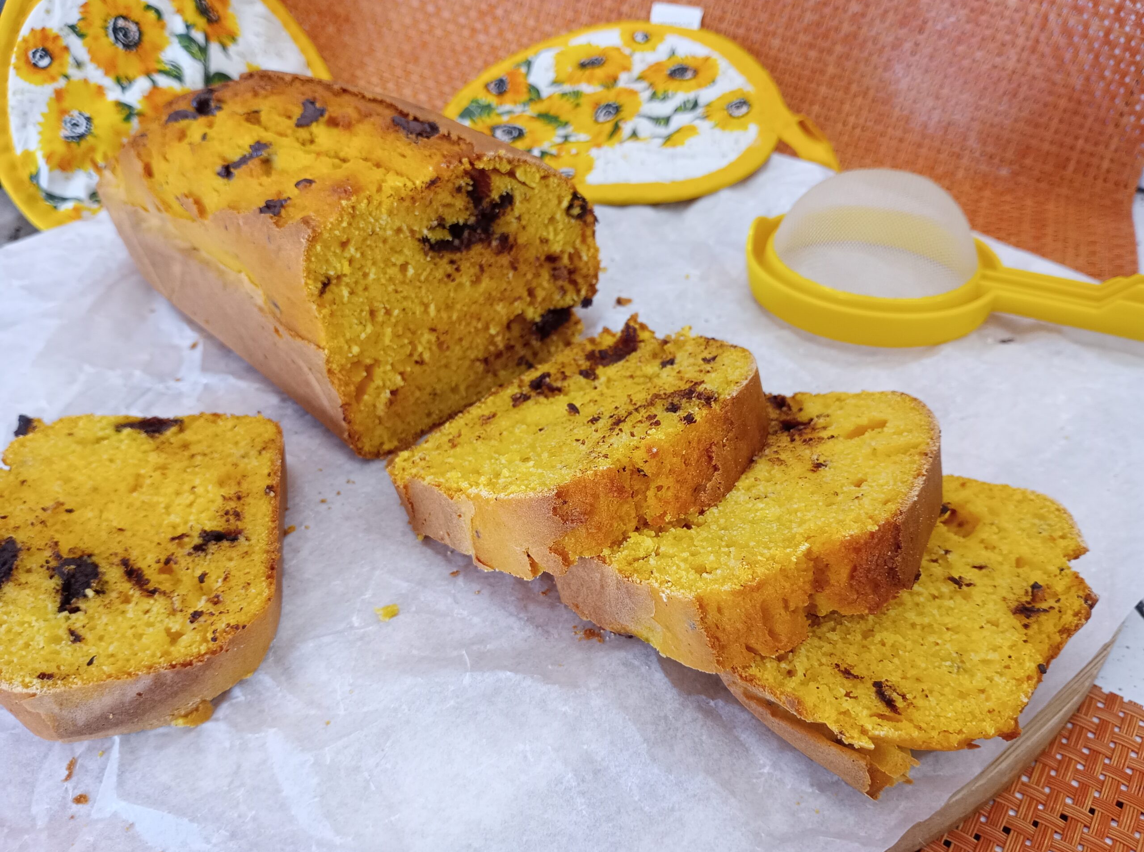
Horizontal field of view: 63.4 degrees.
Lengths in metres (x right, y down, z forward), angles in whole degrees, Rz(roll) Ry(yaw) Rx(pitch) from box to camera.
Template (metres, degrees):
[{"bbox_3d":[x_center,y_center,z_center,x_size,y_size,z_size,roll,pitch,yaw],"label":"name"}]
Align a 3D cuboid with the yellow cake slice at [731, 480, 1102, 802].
[{"bbox_3d":[0.080,0.045,0.234,0.101,0.018,0.078,-22,37,-32],"label":"yellow cake slice"}]

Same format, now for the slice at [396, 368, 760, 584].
[{"bbox_3d":[0.015,0.003,0.256,0.103,0.020,0.077,-26,18,-28],"label":"slice"}]

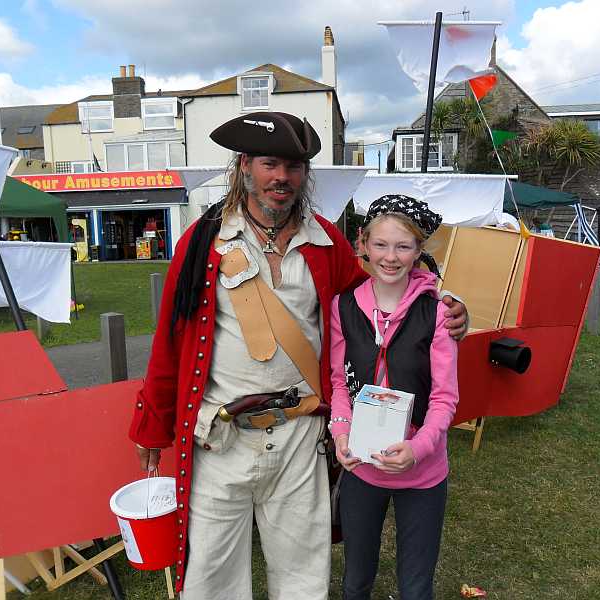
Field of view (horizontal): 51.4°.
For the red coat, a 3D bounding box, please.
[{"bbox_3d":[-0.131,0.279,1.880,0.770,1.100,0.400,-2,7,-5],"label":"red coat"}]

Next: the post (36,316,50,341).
[{"bbox_3d":[-3.546,0.158,8.600,0.145,0.840,0.145,5,9,41],"label":"post"}]

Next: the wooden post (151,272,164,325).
[{"bbox_3d":[-2.069,0.030,9.100,0.145,0.840,0.145,5,9,41],"label":"wooden post"}]

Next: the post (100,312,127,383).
[{"bbox_3d":[-1.467,0.530,4.951,0.140,0.830,0.140,5,9,42],"label":"post"}]

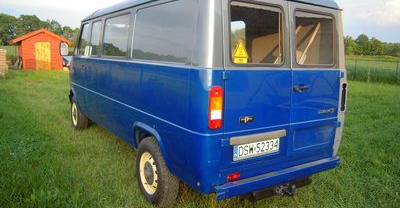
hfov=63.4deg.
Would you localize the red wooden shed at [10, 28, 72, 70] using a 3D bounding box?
[{"bbox_3d":[-11.650,-3.961,23.600,3.650,2.780,3.100,-4,10,-33],"label":"red wooden shed"}]

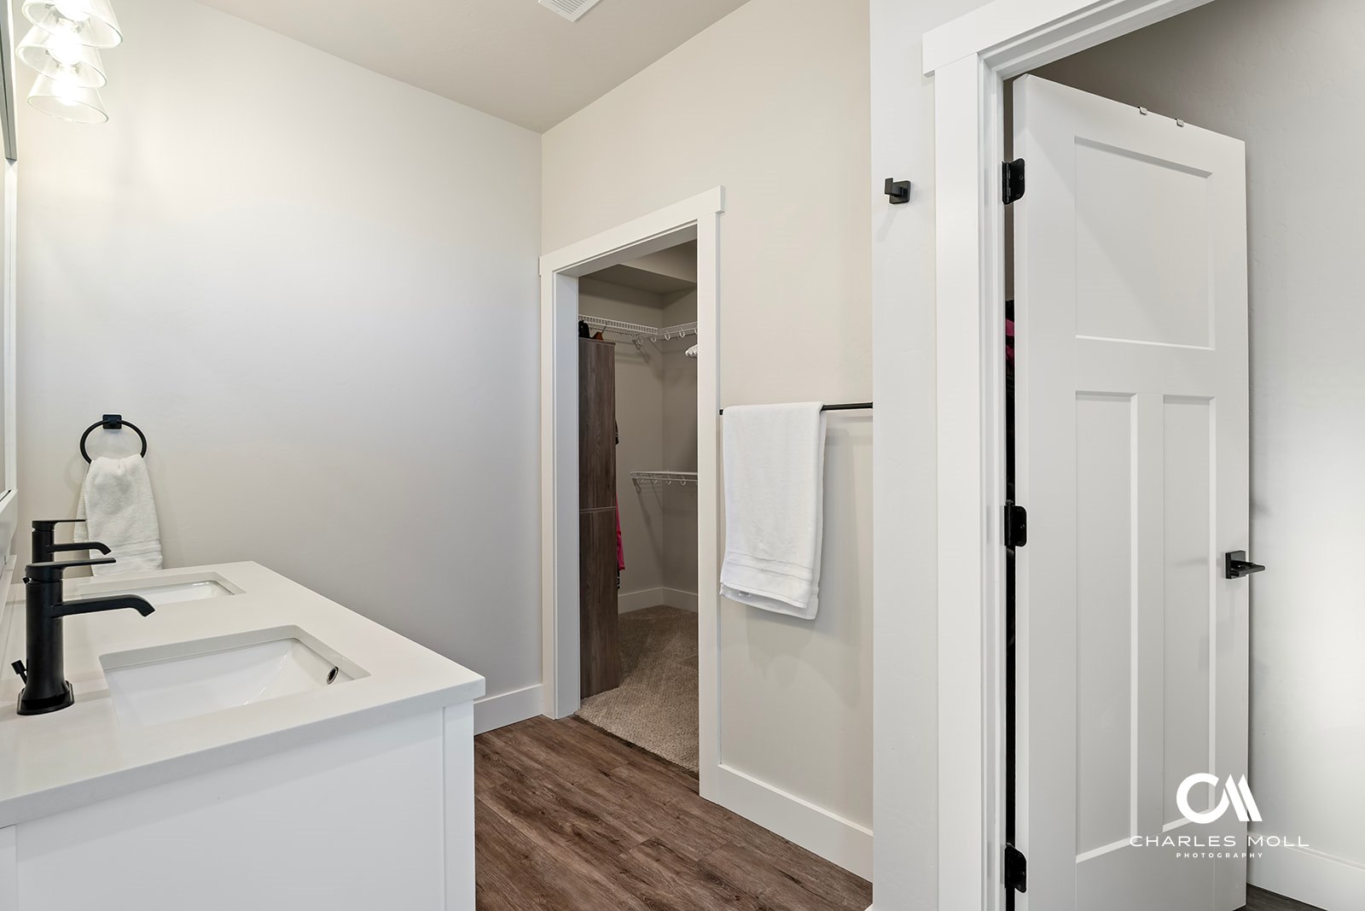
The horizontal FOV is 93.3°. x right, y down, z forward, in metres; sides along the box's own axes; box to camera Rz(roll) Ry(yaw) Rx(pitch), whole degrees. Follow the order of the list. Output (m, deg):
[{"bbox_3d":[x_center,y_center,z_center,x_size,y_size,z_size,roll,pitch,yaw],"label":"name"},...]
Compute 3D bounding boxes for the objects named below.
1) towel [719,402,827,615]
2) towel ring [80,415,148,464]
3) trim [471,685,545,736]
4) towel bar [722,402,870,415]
[{"bbox_3d":[0.273,0.164,2.027,0.385,0.630,0.080,0,0,45],"label":"towel"},{"bbox_3d":[-1.723,-0.038,1.954,0.063,0.167,0.152,0,0,45],"label":"towel ring"},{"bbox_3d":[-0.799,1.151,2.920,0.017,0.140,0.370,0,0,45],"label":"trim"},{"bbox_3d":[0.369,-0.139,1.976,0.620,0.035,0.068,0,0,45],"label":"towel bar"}]

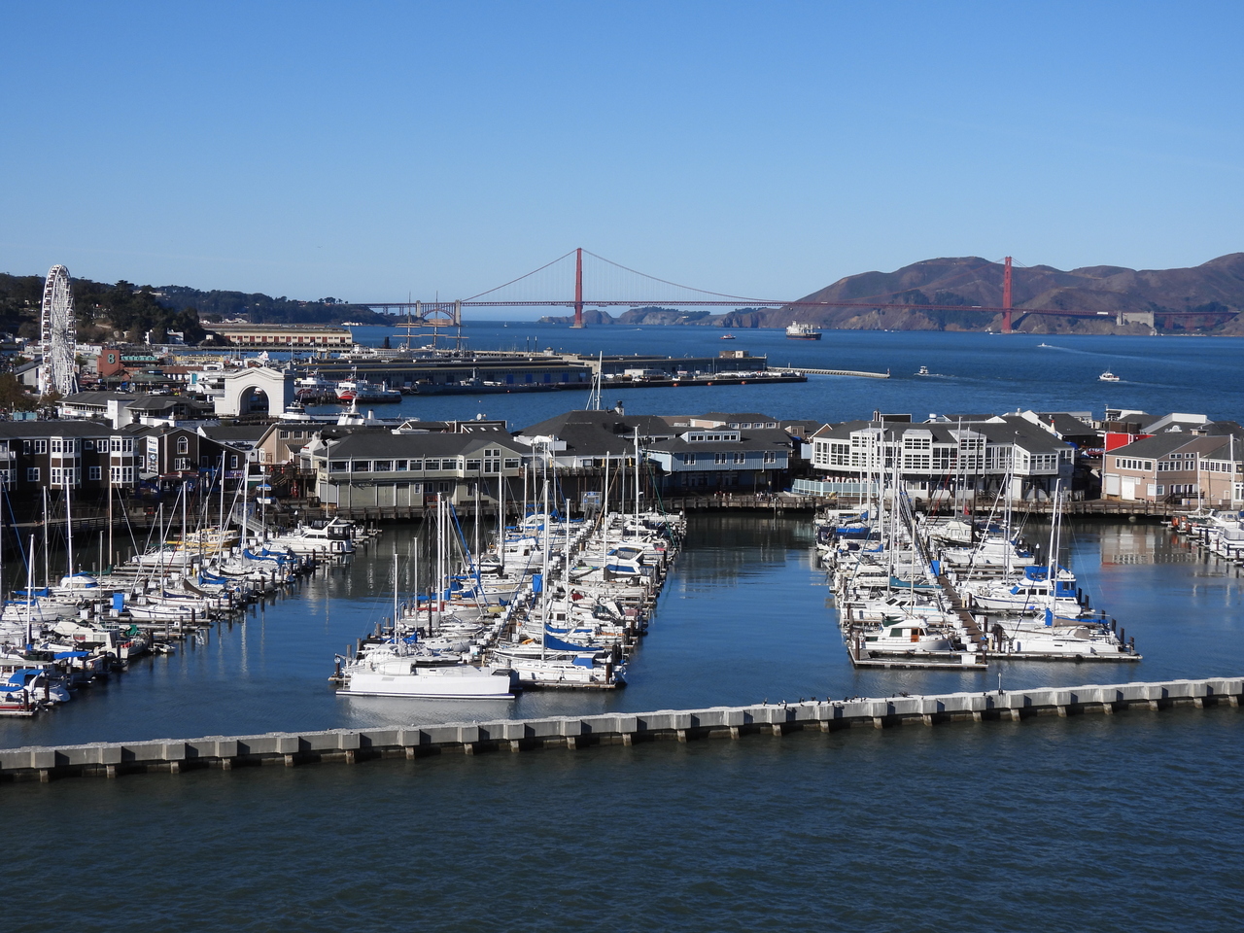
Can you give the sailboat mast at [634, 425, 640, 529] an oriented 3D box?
[{"bbox_3d":[2.124,2.385,296.355,0.250,15.475,0.250,0,4,0],"label":"sailboat mast"}]

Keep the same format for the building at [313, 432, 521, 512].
[{"bbox_3d":[-33.865,0.144,352.831,32.256,10.967,17.000,0,4,-17],"label":"building"}]

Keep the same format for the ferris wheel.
[{"bbox_3d":[-181.544,-43.192,695.396,8.500,45.500,42.000,0,4,-4],"label":"ferris wheel"}]

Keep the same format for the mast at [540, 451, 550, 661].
[{"bbox_3d":[-6.777,7.807,188.531,0.280,18.625,0.280,1,4,0],"label":"mast"}]

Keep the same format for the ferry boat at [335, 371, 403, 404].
[{"bbox_3d":[-92.155,-29.192,788.106,8.000,11.500,27.000,4,5,43],"label":"ferry boat"}]

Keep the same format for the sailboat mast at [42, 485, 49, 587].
[{"bbox_3d":[-62.356,7.908,233.630,0.250,11.533,0.250,0,4,0],"label":"sailboat mast"}]

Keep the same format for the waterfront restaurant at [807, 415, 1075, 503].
[{"bbox_3d":[52.869,-1.231,366.791,43.864,13.981,20.000,1,4,-2],"label":"waterfront restaurant"}]

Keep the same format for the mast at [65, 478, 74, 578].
[{"bbox_3d":[-60.052,7.415,234.667,0.250,12.435,0.250,0,4,0],"label":"mast"}]

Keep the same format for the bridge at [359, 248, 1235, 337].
[{"bbox_3d":[547.550,-509.872,6287.116,2654.375,227.000,27.400,0,4,-9],"label":"bridge"}]

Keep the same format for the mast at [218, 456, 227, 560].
[{"bbox_3d":[-48.462,5.084,261.661,0.250,13.629,0.250,2,4,0],"label":"mast"}]

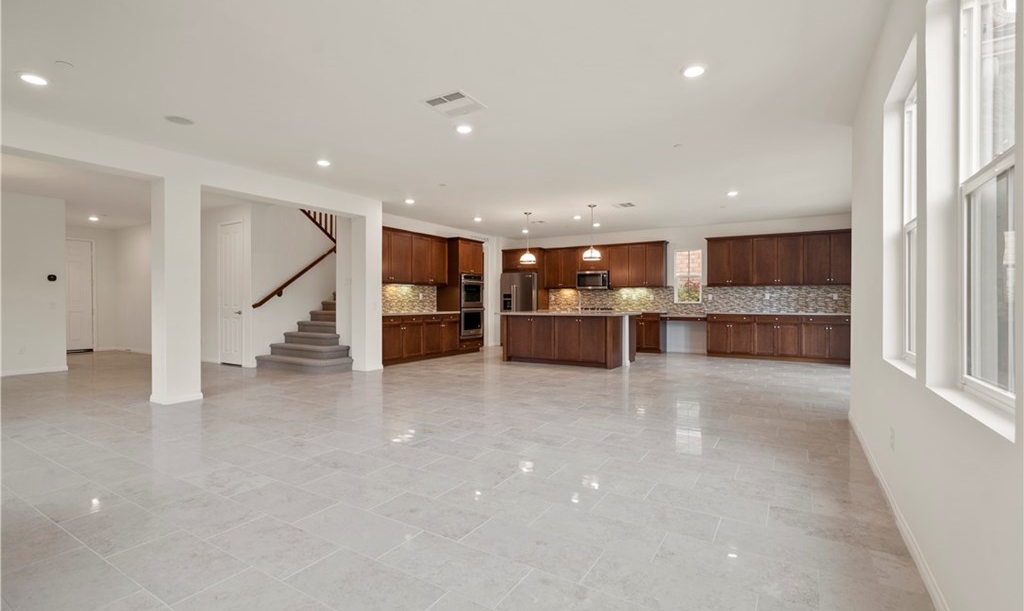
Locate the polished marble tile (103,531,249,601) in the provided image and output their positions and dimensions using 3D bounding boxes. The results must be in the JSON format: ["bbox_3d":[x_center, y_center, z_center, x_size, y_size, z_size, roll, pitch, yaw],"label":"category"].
[{"bbox_3d":[-1.413,1.094,1.924,0.601,0.012,0.298,0,0,32],"label":"polished marble tile"}]

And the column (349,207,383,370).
[{"bbox_3d":[-2.364,-0.189,7.534,0.320,2.500,0.360,0,0,32],"label":"column"}]

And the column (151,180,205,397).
[{"bbox_3d":[-3.824,-0.153,5.191,0.380,2.460,0.375,0,0,32],"label":"column"}]

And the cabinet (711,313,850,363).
[{"bbox_3d":[5.072,0.602,8.684,2.380,0.880,0.610,0,0,31],"label":"cabinet"}]

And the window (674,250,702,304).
[{"bbox_3d":[3.754,-0.612,9.681,0.547,1.139,0.099,0,0,32],"label":"window"}]

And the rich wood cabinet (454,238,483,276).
[{"bbox_3d":[-1.115,-1.012,9.838,0.630,0.743,0.880,0,0,32],"label":"rich wood cabinet"}]

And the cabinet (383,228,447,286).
[{"bbox_3d":[-2.002,-0.881,8.682,0.370,0.993,2.000,0,0,32],"label":"cabinet"}]

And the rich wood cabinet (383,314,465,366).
[{"bbox_3d":[-1.921,0.608,8.752,0.612,0.880,2.229,0,0,32],"label":"rich wood cabinet"}]

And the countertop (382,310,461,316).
[{"bbox_3d":[-1.907,0.166,8.899,0.640,0.045,2.140,0,0,31],"label":"countertop"}]

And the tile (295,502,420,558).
[{"bbox_3d":[-0.768,1.107,2.252,0.606,0.012,0.302,0,0,31],"label":"tile"}]

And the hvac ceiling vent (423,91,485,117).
[{"bbox_3d":[-0.486,-1.702,3.877,0.434,0.025,0.409,0,0,32],"label":"hvac ceiling vent"}]

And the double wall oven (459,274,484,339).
[{"bbox_3d":[-1.094,0.020,10.159,0.620,1.360,0.750,0,0,31],"label":"double wall oven"}]

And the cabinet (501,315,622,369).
[{"bbox_3d":[0.886,0.602,8.225,2.091,0.880,0.602,0,0,32],"label":"cabinet"}]

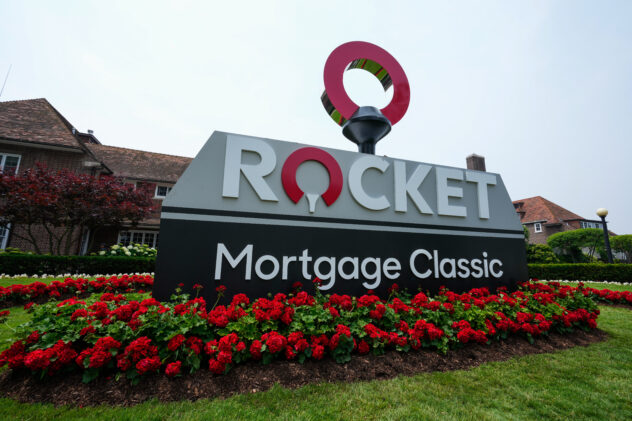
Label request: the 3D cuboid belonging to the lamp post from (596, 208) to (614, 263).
[{"bbox_3d":[13.725,1.565,13.190,0.400,3.387,0.400,1,-9,0],"label":"lamp post"}]

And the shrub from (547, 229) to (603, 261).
[{"bbox_3d":[13.988,2.285,14.931,2.500,2.547,2.500,1,-9,0],"label":"shrub"}]

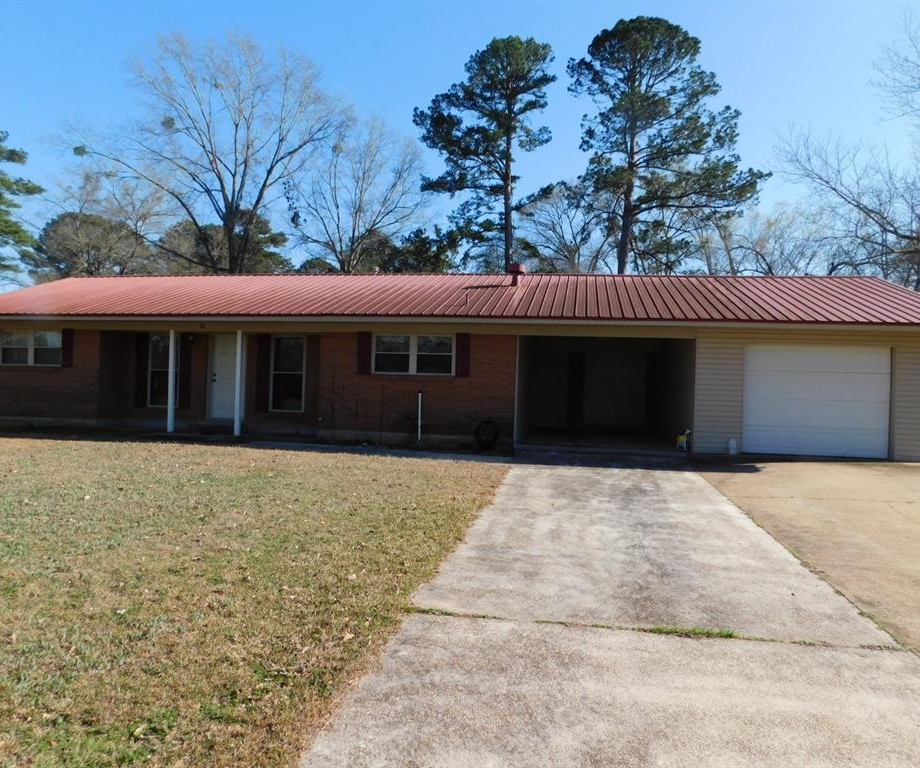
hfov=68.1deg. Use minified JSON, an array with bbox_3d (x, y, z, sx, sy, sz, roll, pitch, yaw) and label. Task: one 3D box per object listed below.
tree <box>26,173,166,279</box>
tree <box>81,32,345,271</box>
[{"bbox_3d":[-25.089,-7.372,47.043,9.381,14.751,8.912,2,1,-28],"label":"tree"},{"bbox_3d":[-12.249,-8.226,33.036,12.702,17.641,11.432,2,1,-21],"label":"tree"}]

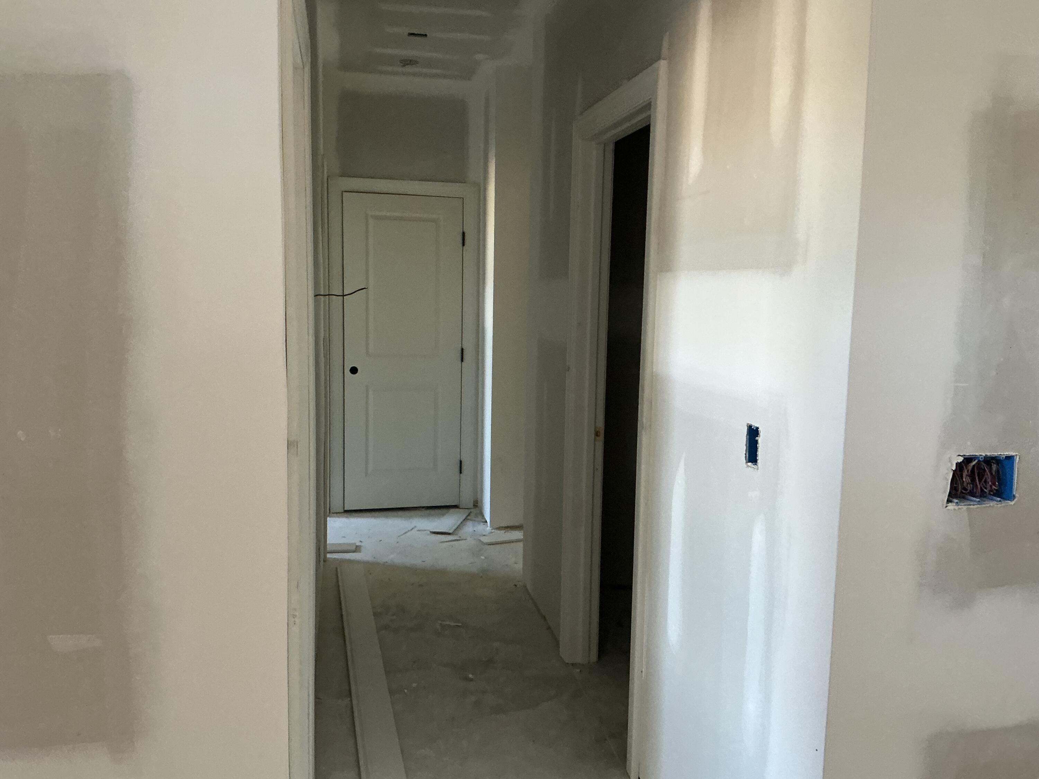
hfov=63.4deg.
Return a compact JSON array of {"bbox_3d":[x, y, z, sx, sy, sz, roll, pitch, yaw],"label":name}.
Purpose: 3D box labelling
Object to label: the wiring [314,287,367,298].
[{"bbox_3d":[-0.620,-0.335,2.896,0.190,0.034,0.022,0,7,-12],"label":"wiring"}]

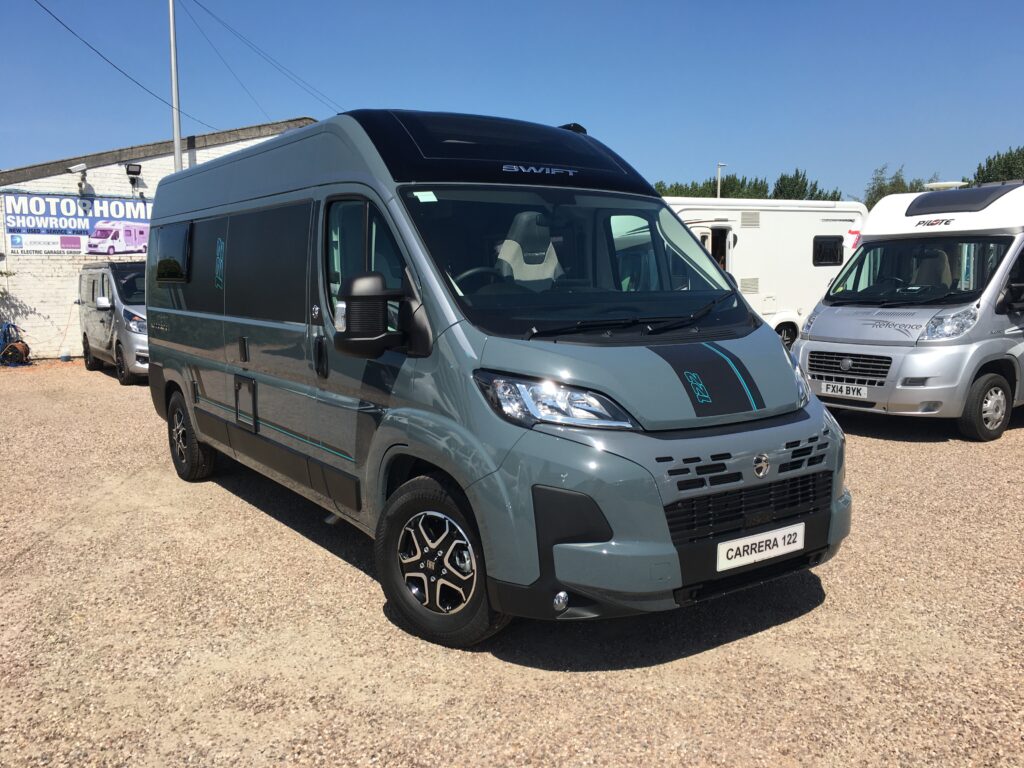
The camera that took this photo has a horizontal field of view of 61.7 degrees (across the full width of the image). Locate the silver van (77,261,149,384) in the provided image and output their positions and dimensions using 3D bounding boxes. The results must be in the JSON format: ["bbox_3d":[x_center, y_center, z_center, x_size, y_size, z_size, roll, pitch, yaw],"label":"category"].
[{"bbox_3d":[-6.500,-1.185,15.610,1.960,2.010,5.000,-5,9,-35],"label":"silver van"}]

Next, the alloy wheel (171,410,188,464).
[{"bbox_3d":[-2.621,0.418,6.946,0.160,0.440,0.440,-4,7,-35],"label":"alloy wheel"}]

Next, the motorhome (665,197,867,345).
[{"bbox_3d":[2.971,-1.774,14.926,7.000,2.800,2.300,-7,10,-33],"label":"motorhome"}]

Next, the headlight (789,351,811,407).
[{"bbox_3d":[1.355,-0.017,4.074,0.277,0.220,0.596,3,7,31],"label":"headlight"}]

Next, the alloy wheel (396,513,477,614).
[{"bbox_3d":[-0.276,0.748,3.672,0.440,0.440,0.160,4,8,38],"label":"alloy wheel"}]

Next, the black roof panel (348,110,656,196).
[{"bbox_3d":[-0.078,-1.284,4.704,1.660,0.500,1.050,-5,9,-36],"label":"black roof panel"}]

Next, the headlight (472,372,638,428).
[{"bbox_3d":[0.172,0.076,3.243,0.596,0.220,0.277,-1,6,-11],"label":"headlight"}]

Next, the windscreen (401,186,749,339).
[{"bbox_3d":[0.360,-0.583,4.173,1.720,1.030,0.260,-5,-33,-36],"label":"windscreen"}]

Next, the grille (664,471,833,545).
[{"bbox_3d":[0.975,0.484,3.430,1.020,0.200,0.130,-5,9,-36],"label":"grille"}]

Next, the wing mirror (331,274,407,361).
[{"bbox_3d":[-0.586,-0.280,3.559,0.250,0.355,0.180,-4,7,-35],"label":"wing mirror"}]

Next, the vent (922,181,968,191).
[{"bbox_3d":[5.060,-2.300,9.991,0.400,0.095,0.400,-4,8,-32],"label":"vent"}]

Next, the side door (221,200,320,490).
[{"bbox_3d":[-1.431,-0.254,5.060,0.130,1.540,1.370,-5,9,-36],"label":"side door"}]

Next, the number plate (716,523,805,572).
[{"bbox_3d":[0.995,0.642,3.398,0.520,0.111,0.015,-4,7,-35],"label":"number plate"}]

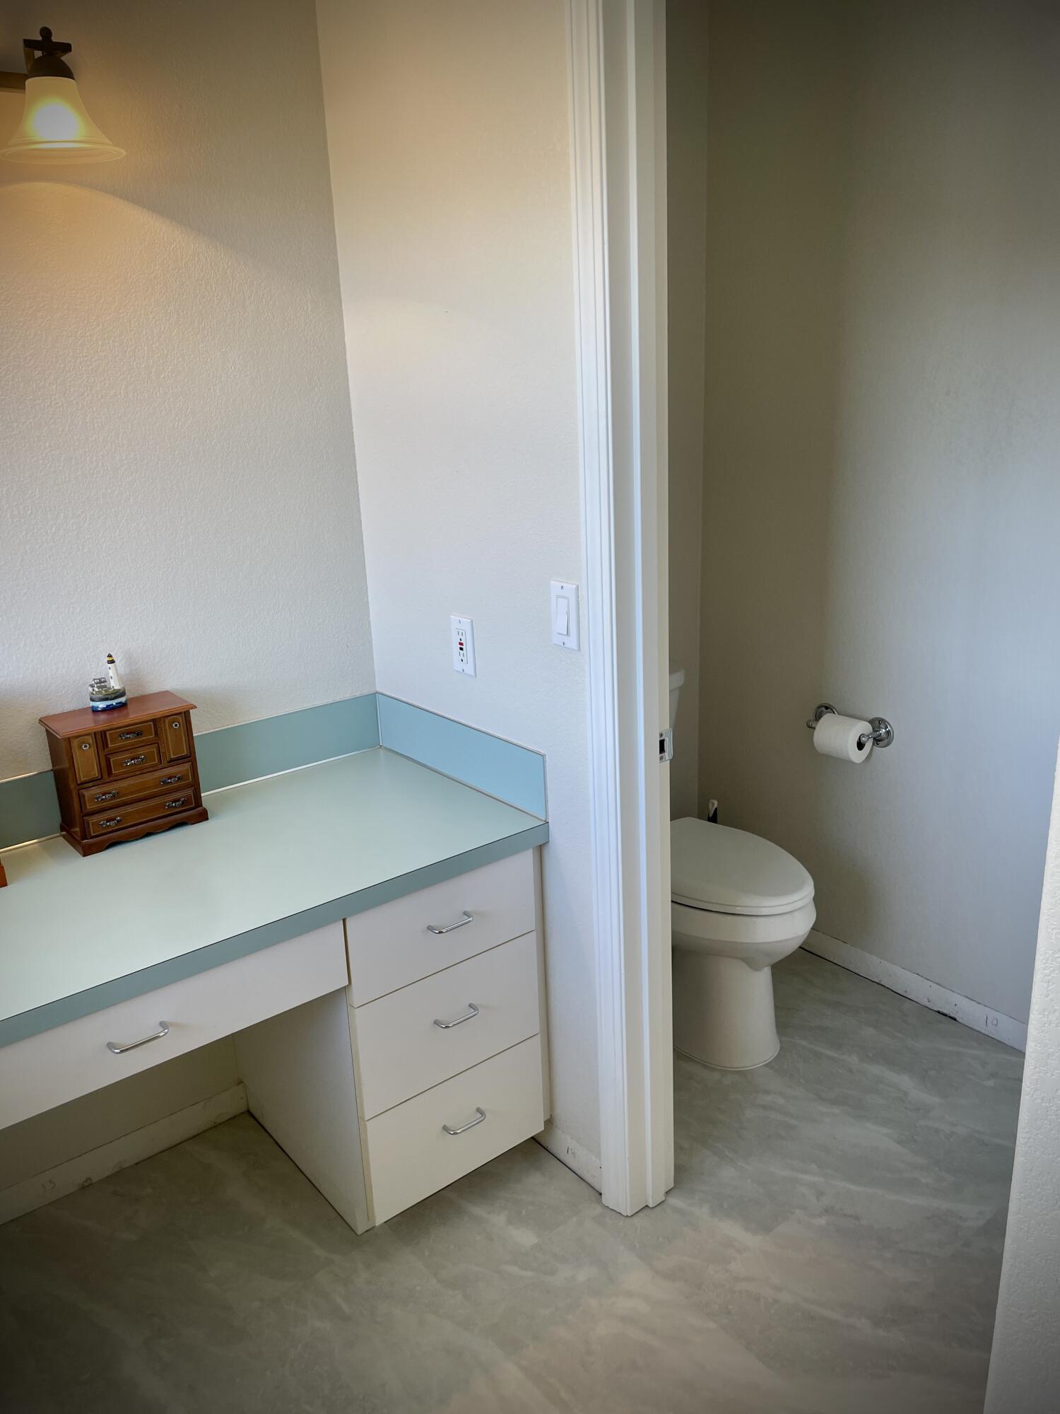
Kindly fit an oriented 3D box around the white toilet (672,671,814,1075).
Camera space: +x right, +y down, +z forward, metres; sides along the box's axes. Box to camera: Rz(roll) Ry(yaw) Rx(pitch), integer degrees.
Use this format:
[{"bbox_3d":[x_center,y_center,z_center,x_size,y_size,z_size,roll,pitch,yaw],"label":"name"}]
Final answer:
[{"bbox_3d":[0.388,0.389,2.588,0.450,0.800,0.730,-15,21,-36],"label":"white toilet"}]

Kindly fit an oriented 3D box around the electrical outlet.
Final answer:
[{"bbox_3d":[-0.129,-0.119,2.064,0.008,0.113,0.071,-15,21,-36],"label":"electrical outlet"}]

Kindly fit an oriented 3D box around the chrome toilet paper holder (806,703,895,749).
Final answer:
[{"bbox_3d":[0.779,0.055,2.638,0.084,0.077,0.235,-15,21,-36],"label":"chrome toilet paper holder"}]

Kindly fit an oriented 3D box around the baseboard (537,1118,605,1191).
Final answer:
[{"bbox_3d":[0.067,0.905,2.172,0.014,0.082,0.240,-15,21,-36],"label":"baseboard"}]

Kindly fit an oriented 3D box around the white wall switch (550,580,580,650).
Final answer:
[{"bbox_3d":[0.059,-0.154,1.798,0.010,0.114,0.071,-15,21,-36],"label":"white wall switch"}]

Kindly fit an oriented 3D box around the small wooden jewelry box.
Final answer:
[{"bbox_3d":[-0.758,0.122,2.001,0.243,0.230,0.151,-15,21,-36],"label":"small wooden jewelry box"}]

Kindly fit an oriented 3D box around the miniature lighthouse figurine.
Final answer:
[{"bbox_3d":[-0.801,-0.049,1.998,0.068,0.102,0.050,-15,21,-36],"label":"miniature lighthouse figurine"}]

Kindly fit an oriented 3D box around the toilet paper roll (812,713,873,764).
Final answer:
[{"bbox_3d":[0.772,0.076,2.615,0.103,0.103,0.100,-15,21,-36],"label":"toilet paper roll"}]

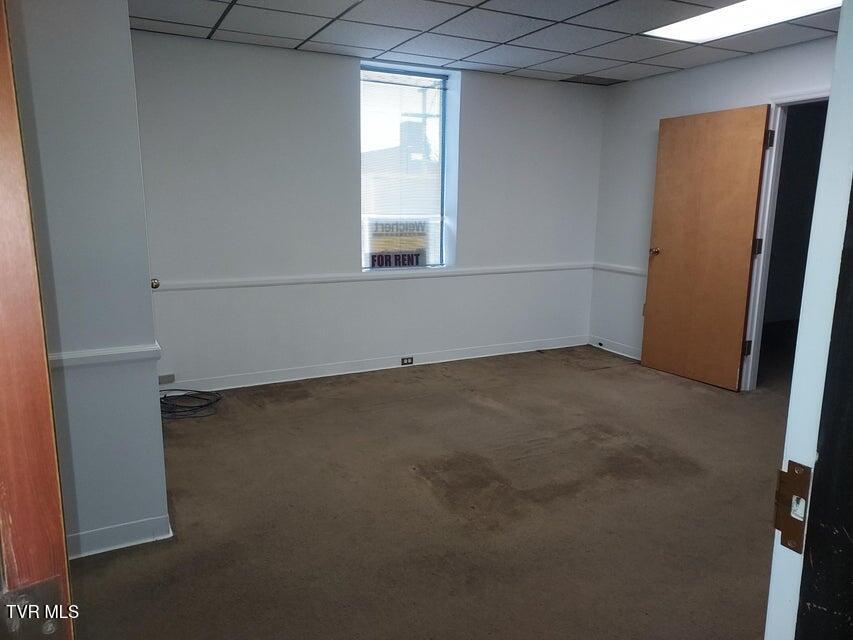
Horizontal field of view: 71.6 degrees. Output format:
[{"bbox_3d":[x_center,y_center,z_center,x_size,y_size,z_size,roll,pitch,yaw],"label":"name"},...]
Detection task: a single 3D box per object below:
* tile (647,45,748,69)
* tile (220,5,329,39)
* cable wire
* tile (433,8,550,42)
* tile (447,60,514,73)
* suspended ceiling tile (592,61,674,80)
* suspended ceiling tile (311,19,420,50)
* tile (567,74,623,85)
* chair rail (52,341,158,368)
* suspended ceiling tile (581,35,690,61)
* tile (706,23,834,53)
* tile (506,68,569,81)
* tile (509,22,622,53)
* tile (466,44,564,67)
[{"bbox_3d":[1.994,-1.977,4.450,0.535,0.020,0.605,-5,13,-26],"label":"tile"},{"bbox_3d":[-0.956,-1.857,3.692,0.599,0.020,0.605,-5,13,-26],"label":"tile"},{"bbox_3d":[-1.704,0.591,4.255,0.440,0.060,0.450,-5,14,-26],"label":"cable wire"},{"bbox_3d":[0.406,-1.847,3.713,0.610,0.020,0.610,-5,14,-26],"label":"tile"},{"bbox_3d":[0.469,-2.090,4.875,0.599,0.020,0.296,-5,13,-26],"label":"tile"},{"bbox_3d":[1.747,-2.114,5.037,0.559,0.020,0.610,-5,14,-26],"label":"suspended ceiling tile"},{"bbox_3d":[-0.412,-1.917,3.978,0.610,0.020,0.610,-5,14,-26],"label":"suspended ceiling tile"},{"bbox_3d":[1.524,-2.183,5.385,0.535,0.020,0.296,-5,13,-26],"label":"tile"},{"bbox_3d":[-1.310,0.158,2.403,0.430,0.068,0.035,-5,14,-26],"label":"chair rail"},{"bbox_3d":[1.496,-1.947,4.249,0.610,0.020,0.610,-5,14,-26],"label":"suspended ceiling tile"},{"bbox_3d":[2.262,-1.859,3.915,0.535,0.020,0.605,-5,13,-26],"label":"tile"},{"bbox_3d":[1.021,-2.155,5.179,0.610,0.020,0.303,-5,14,-26],"label":"tile"},{"bbox_3d":[0.938,-1.883,3.941,0.599,0.020,0.605,-5,13,-26],"label":"tile"},{"bbox_3d":[0.679,-2.017,4.513,0.610,0.020,0.610,-5,14,-26],"label":"tile"}]

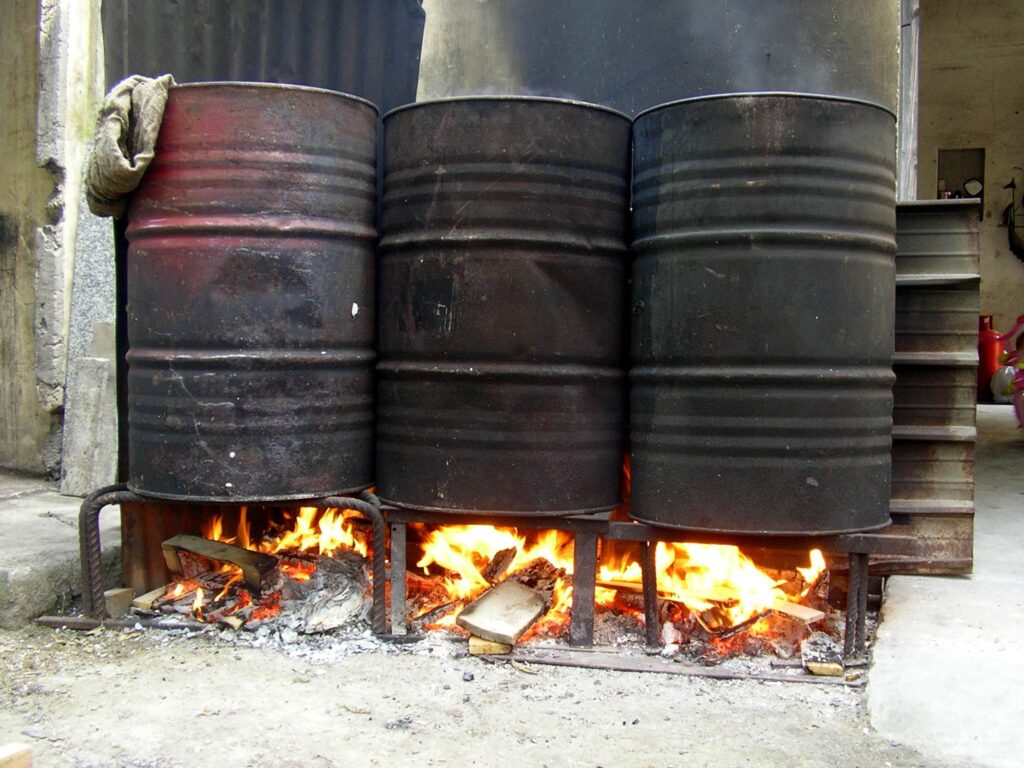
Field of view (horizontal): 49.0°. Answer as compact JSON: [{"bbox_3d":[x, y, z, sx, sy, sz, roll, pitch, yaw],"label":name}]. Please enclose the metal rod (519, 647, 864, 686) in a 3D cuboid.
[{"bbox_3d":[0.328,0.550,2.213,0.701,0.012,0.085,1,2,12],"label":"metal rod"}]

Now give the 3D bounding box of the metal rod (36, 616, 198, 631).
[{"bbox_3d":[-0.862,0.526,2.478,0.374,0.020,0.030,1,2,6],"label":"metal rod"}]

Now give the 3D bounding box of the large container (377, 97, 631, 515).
[{"bbox_3d":[-0.017,-0.173,2.679,0.592,0.889,0.592,1,2,0],"label":"large container"}]

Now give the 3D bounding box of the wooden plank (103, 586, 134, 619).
[{"bbox_3d":[-0.914,0.506,2.605,0.028,0.050,0.080,1,2,17],"label":"wooden plank"}]

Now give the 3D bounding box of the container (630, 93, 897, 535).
[{"bbox_3d":[0.561,-0.147,2.558,0.592,0.889,0.592,0,2,0],"label":"container"}]

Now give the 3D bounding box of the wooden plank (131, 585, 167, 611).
[{"bbox_3d":[-0.846,0.501,2.640,0.042,0.018,0.160,0,2,-4],"label":"wooden plank"}]

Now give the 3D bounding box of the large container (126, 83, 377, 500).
[{"bbox_3d":[-0.617,-0.207,2.692,0.592,0.889,0.592,0,2,0],"label":"large container"}]

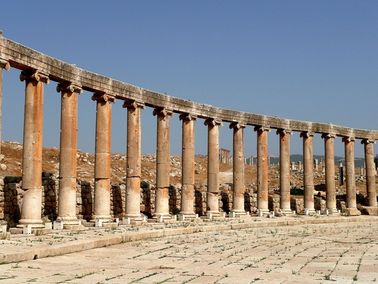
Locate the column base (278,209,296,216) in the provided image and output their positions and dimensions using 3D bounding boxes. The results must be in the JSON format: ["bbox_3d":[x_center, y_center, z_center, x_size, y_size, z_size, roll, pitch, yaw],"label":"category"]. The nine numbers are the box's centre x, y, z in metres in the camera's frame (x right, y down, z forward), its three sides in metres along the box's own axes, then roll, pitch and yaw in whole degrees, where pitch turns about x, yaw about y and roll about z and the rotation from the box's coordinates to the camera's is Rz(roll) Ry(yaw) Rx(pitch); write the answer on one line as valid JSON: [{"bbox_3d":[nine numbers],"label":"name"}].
[{"bbox_3d":[7.264,5.282,44.872,1.000,0.520,1.000,-5,-7,45],"label":"column base"}]

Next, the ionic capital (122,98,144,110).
[{"bbox_3d":[-2.918,-2.020,32.158,0.820,0.450,0.900,-3,-6,29],"label":"ionic capital"}]

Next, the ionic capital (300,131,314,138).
[{"bbox_3d":[9.437,-0.553,47.440,0.900,0.450,0.820,5,-7,-43],"label":"ionic capital"}]

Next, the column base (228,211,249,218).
[{"bbox_3d":[3.406,4.915,40.660,1.000,0.520,1.000,-4,-7,40],"label":"column base"}]

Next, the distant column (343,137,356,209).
[{"bbox_3d":[13.774,2.610,51.085,0.950,6.099,0.950,4,-7,-39],"label":"distant column"}]

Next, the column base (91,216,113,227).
[{"bbox_3d":[-4.091,3.718,28.457,1.150,0.450,1.150,-3,-6,25],"label":"column base"}]

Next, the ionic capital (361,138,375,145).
[{"bbox_3d":[15.599,0.082,52.357,0.950,0.410,0.800,4,-7,-38],"label":"ionic capital"}]

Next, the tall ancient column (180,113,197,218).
[{"bbox_3d":[-0.020,1.434,35.701,1.050,6.160,1.080,0,-5,0],"label":"tall ancient column"}]

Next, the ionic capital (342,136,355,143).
[{"bbox_3d":[13.773,-0.235,51.340,0.900,0.450,0.820,4,-7,-39],"label":"ionic capital"}]

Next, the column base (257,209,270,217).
[{"bbox_3d":[5.566,5.237,44.535,0.980,0.506,0.980,-6,-8,43],"label":"column base"}]

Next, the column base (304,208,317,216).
[{"bbox_3d":[9.439,5.513,46.895,1.000,0.520,1.000,5,-7,-43],"label":"column base"}]

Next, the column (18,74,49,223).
[{"bbox_3d":[-6.093,0.304,23.576,1.050,6.160,1.080,-2,-6,18],"label":"column"}]

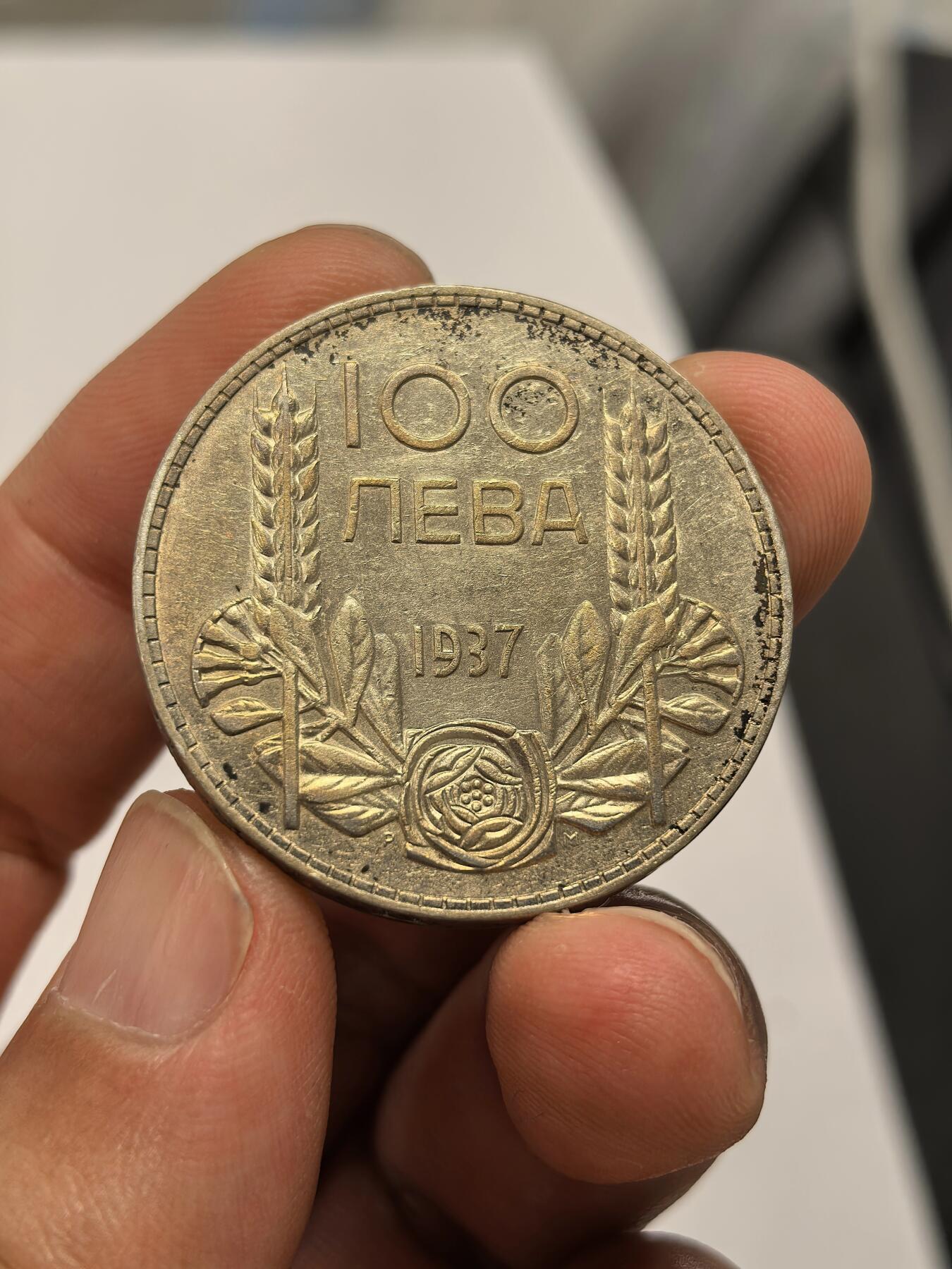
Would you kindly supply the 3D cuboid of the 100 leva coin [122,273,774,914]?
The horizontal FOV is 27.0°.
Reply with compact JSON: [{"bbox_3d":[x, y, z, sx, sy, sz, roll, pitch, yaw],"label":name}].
[{"bbox_3d":[0.000,-0.002,0.102,0.034,0.003,0.034,0,74,-8],"label":"100 leva coin"}]

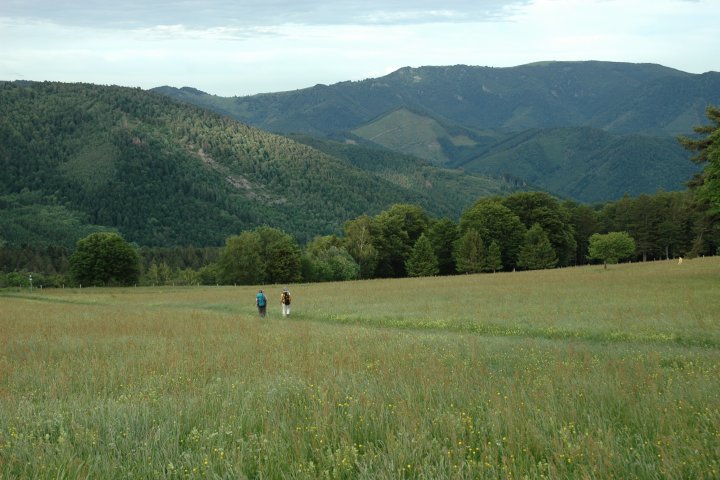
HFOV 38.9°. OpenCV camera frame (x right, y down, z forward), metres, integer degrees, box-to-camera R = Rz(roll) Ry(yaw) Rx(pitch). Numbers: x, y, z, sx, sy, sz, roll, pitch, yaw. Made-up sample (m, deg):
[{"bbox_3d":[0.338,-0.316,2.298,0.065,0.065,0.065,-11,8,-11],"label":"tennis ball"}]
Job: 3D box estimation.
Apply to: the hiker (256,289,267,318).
[{"bbox_3d":[-5.742,3.752,59.700,0.600,1.740,0.500,0,1,-9],"label":"hiker"}]

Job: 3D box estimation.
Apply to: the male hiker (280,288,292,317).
[{"bbox_3d":[-4.438,3.793,61.500,0.620,1.760,0.500,0,1,-13],"label":"male hiker"}]

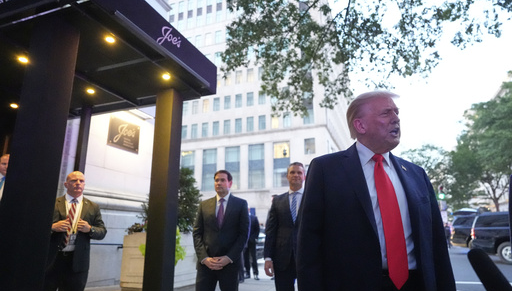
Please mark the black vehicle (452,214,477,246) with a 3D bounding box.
[{"bbox_3d":[13.325,4.700,18.353,5.350,1.900,2.020,-6,-16,21],"label":"black vehicle"}]

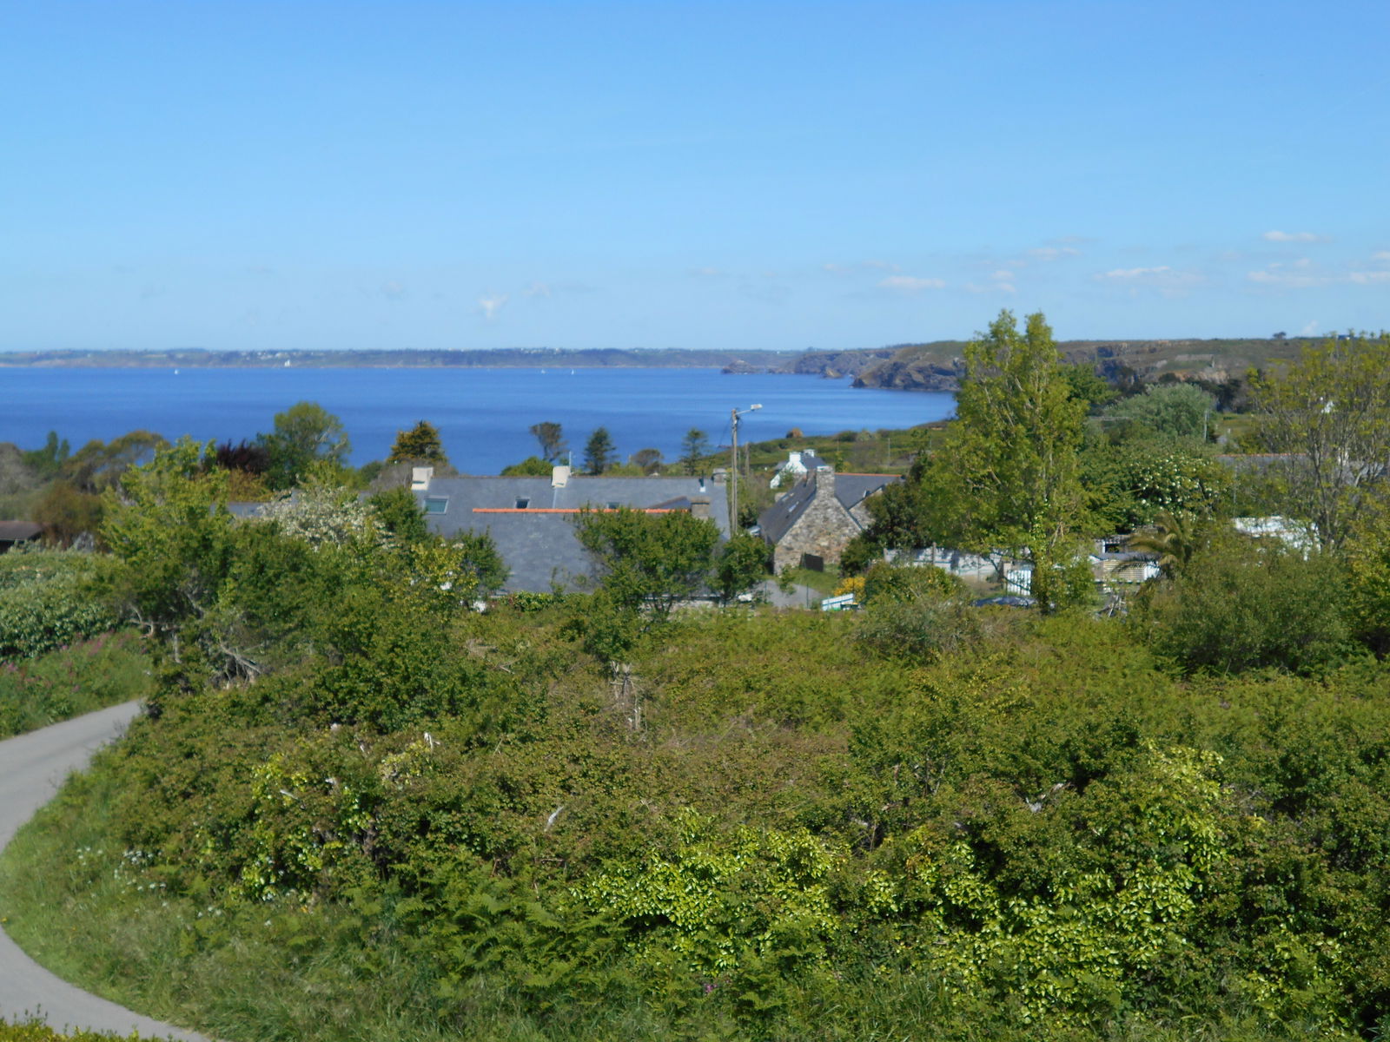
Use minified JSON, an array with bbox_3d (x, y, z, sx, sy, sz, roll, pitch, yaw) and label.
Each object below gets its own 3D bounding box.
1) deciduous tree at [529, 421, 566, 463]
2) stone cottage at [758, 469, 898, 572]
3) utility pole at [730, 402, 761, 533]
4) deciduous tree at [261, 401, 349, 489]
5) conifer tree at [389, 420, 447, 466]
[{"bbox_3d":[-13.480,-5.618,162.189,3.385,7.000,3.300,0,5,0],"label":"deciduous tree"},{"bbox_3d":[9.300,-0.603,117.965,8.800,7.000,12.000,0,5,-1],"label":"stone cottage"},{"bbox_3d":[3.024,-2.148,106.268,1.800,9.600,0.400,0,5,0],"label":"utility pole"},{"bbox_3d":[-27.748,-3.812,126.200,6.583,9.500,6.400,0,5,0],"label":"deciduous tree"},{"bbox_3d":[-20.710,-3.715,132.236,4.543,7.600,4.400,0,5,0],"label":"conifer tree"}]

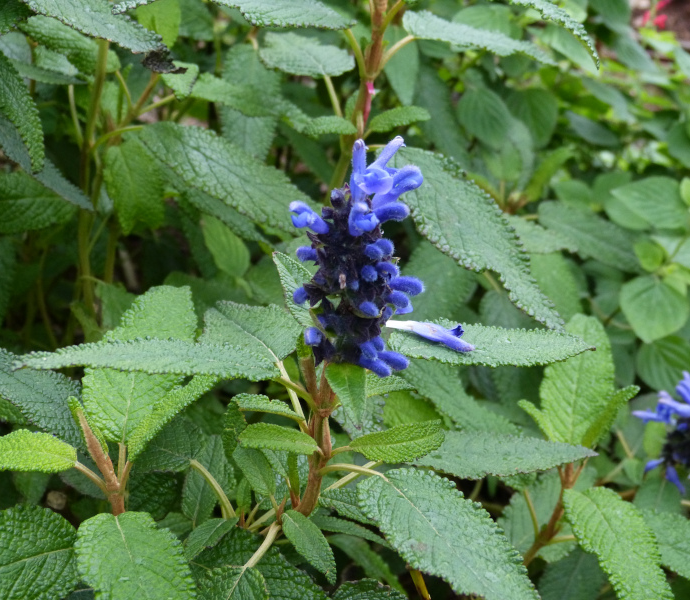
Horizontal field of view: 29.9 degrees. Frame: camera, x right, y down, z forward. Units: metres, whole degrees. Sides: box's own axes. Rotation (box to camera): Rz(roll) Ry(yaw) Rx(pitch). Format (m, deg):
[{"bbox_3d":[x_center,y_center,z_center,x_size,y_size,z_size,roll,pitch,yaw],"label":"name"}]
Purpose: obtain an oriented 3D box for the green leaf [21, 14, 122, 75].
[{"bbox_3d":[-0.129,-0.121,0.610,0.059,0.008,0.030,27,48,20],"label":"green leaf"}]

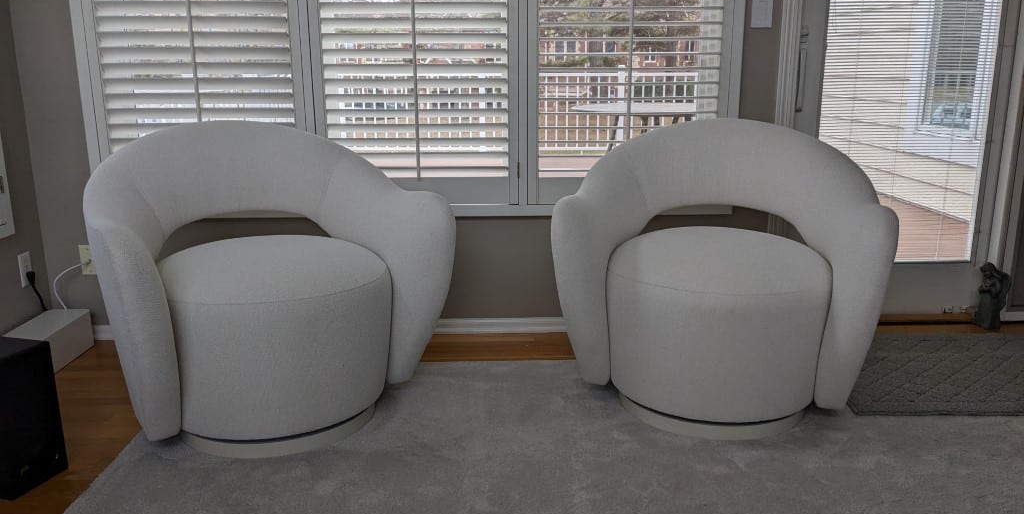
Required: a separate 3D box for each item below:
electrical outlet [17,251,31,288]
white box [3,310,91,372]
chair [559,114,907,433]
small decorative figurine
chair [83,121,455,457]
[{"bbox_3d":[-1.684,0.046,2.775,0.010,0.115,0.070,-1,13,-2],"label":"electrical outlet"},{"bbox_3d":[-1.587,0.302,2.704,0.156,0.134,0.405,-1,13,-4],"label":"white box"},{"bbox_3d":[0.588,0.024,2.307,0.870,0.810,0.750,4,14,17],"label":"chair"},{"bbox_3d":[1.833,0.143,3.047,0.105,0.255,0.100,-9,15,-33],"label":"small decorative figurine"},{"bbox_3d":[-0.688,0.050,2.220,0.870,0.810,0.750,-9,16,-33],"label":"chair"}]

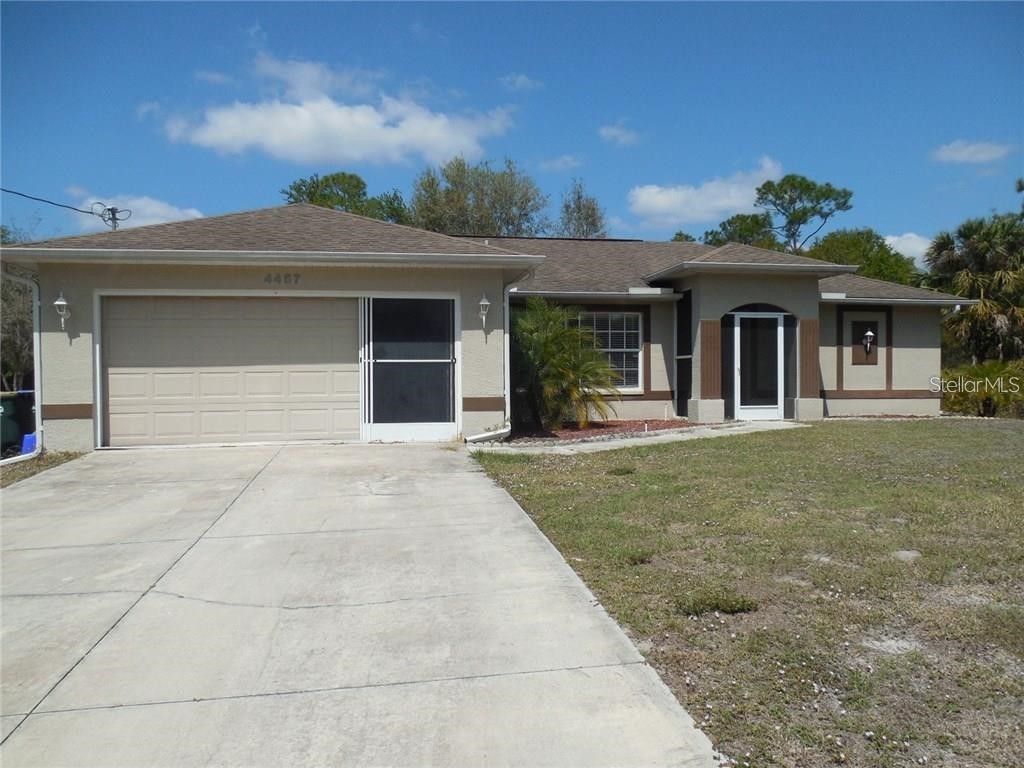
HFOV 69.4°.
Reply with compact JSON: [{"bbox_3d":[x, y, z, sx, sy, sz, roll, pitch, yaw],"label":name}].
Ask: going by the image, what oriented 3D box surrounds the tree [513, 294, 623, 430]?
[{"bbox_3d":[0.900,-0.390,12.950,2.000,2.250,1.900,-1,1,-8],"label":"tree"}]

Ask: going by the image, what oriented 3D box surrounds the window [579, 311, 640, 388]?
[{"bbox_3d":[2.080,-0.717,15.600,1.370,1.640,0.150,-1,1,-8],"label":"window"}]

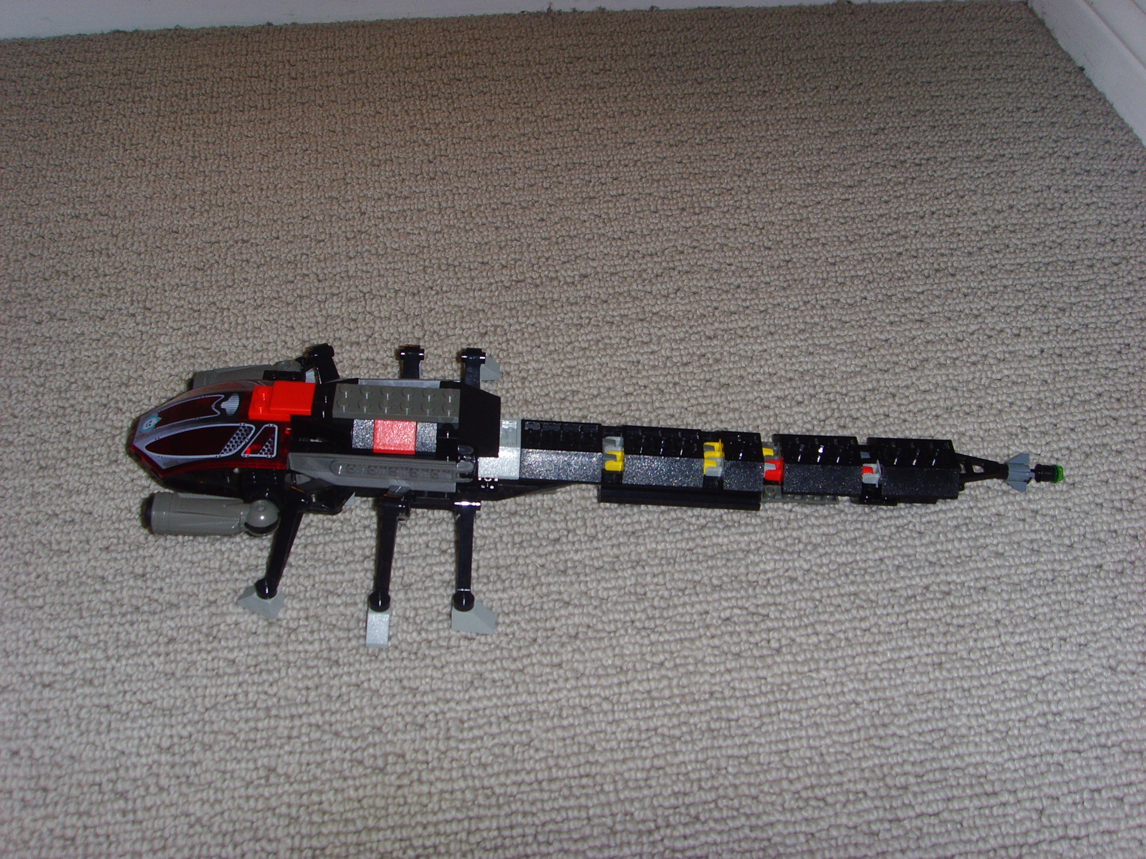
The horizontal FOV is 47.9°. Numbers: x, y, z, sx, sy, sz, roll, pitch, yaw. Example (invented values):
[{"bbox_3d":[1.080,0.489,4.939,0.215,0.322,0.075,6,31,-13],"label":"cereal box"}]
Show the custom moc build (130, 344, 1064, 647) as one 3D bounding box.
[{"bbox_3d":[0.013,0.006,0.518,0.378,0.056,0.158,0,46,-3],"label":"custom moc build"}]

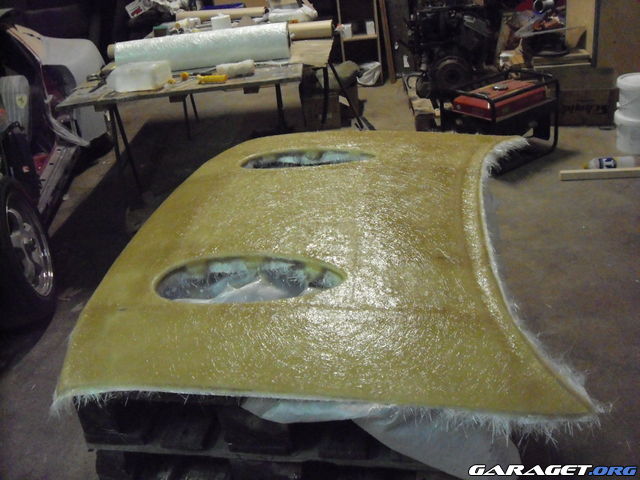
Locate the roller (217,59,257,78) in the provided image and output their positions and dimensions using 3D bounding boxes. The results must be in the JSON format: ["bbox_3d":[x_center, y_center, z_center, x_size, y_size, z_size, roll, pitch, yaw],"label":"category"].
[{"bbox_3d":[-0.462,-0.938,3.763,0.215,0.071,0.071,-11,27,-11],"label":"roller"}]

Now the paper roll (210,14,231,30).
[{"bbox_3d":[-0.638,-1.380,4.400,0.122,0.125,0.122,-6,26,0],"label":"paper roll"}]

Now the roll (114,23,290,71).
[{"bbox_3d":[-0.679,-1.107,4.003,1.000,0.203,0.203,-7,26,-3],"label":"roll"}]

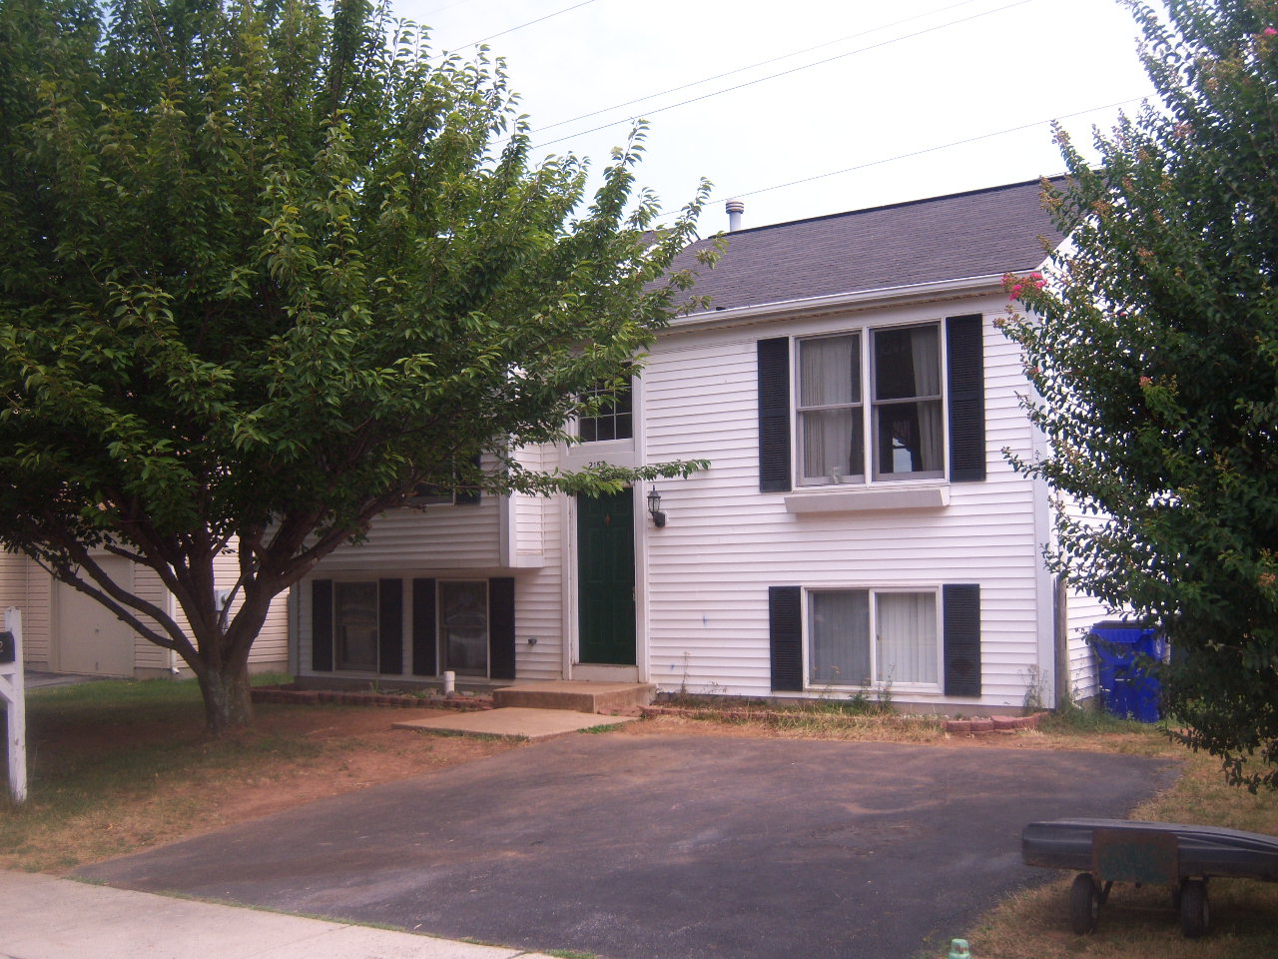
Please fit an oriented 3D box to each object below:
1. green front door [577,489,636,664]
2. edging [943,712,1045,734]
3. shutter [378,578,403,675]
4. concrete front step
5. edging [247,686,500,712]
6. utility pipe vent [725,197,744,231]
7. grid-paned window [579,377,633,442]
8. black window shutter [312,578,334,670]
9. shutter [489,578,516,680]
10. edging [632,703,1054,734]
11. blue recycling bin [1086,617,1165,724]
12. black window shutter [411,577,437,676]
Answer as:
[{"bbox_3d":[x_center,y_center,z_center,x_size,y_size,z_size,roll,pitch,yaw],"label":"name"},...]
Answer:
[{"bbox_3d":[-0.343,1.116,15.278,0.815,2.004,0.060,-4,-5,31],"label":"green front door"},{"bbox_3d":[3.316,2.257,12.342,0.740,0.120,0.760,-4,-5,31],"label":"edging"},{"bbox_3d":[-3.183,1.880,16.996,0.382,1.211,0.035,-4,-5,31],"label":"shutter"},{"bbox_3d":[-0.717,2.417,14.723,1.350,0.207,1.240,-4,-5,31],"label":"concrete front step"},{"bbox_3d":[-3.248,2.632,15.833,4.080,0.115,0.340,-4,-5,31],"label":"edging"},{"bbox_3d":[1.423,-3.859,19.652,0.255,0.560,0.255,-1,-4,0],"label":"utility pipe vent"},{"bbox_3d":[-0.365,-0.876,15.389,0.772,0.859,0.070,-4,-5,31],"label":"grid-paned window"},{"bbox_3d":[-4.208,1.936,17.624,0.370,1.202,0.035,-4,-5,31],"label":"black window shutter"},{"bbox_3d":[-1.623,1.780,15.861,0.381,1.209,0.035,-4,-5,31],"label":"shutter"},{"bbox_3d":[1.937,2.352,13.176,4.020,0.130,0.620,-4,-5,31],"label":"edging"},{"bbox_3d":[4.953,1.923,13.369,0.615,1.010,0.740,-4,-5,31],"label":"blue recycling bin"},{"bbox_3d":[-2.705,1.852,16.703,0.375,1.212,0.035,-4,-5,31],"label":"black window shutter"}]

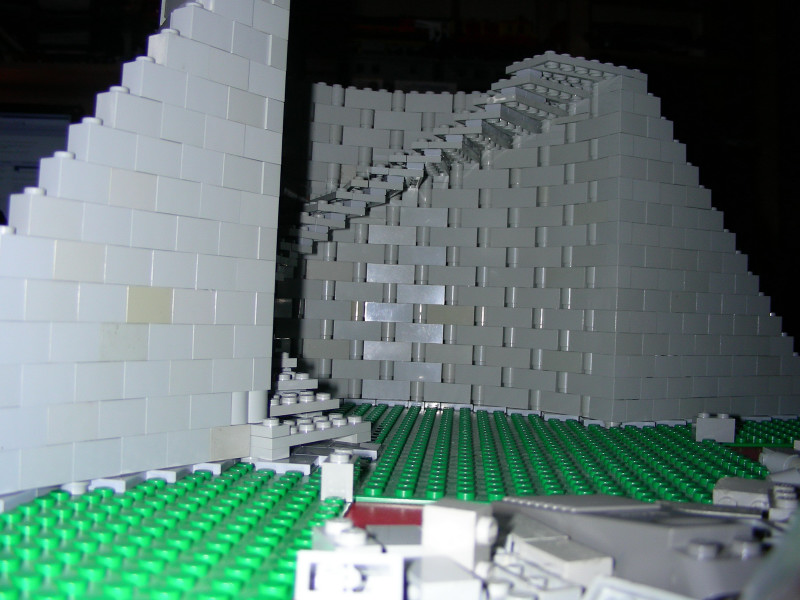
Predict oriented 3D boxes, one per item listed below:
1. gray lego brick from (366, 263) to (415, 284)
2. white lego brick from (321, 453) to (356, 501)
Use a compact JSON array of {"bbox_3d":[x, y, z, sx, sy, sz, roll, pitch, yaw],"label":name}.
[{"bbox_3d":[-0.004,-0.013,0.442,0.024,0.010,0.008,2,-1,2],"label":"gray lego brick"},{"bbox_3d":[-0.015,0.044,0.225,0.008,0.011,0.016,2,-1,4],"label":"white lego brick"}]

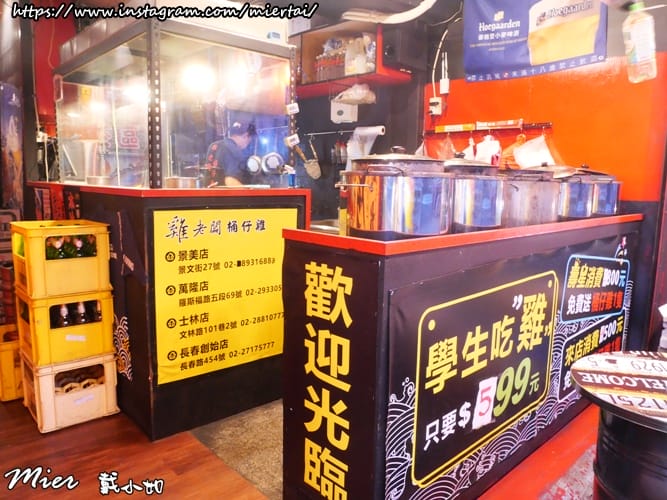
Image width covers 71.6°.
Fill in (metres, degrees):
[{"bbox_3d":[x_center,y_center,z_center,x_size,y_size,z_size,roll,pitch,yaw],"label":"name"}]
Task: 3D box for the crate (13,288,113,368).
[{"bbox_3d":[-1.322,0.340,2.286,0.340,0.314,0.360,-6,11,-43],"label":"crate"}]

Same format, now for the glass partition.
[{"bbox_3d":[-0.999,-0.708,2.696,0.720,0.670,1.520,-6,11,-42],"label":"glass partition"}]

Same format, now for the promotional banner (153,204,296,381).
[{"bbox_3d":[-0.473,0.190,2.222,0.755,0.760,0.012,-6,11,-42],"label":"promotional banner"}]

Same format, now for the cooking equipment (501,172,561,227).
[{"bbox_3d":[0.832,-0.227,2.039,0.305,0.200,0.295,-6,11,-42],"label":"cooking equipment"}]

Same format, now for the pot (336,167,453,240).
[{"bbox_3d":[0.220,-0.170,1.561,0.355,0.200,0.335,-6,11,-42],"label":"pot"}]

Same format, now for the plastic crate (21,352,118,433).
[{"bbox_3d":[-1.328,0.649,2.329,0.340,0.314,0.360,-6,11,-43],"label":"plastic crate"}]

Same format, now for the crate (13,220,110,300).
[{"bbox_3d":[-1.315,0.031,2.242,0.340,0.314,0.360,-6,11,-43],"label":"crate"}]

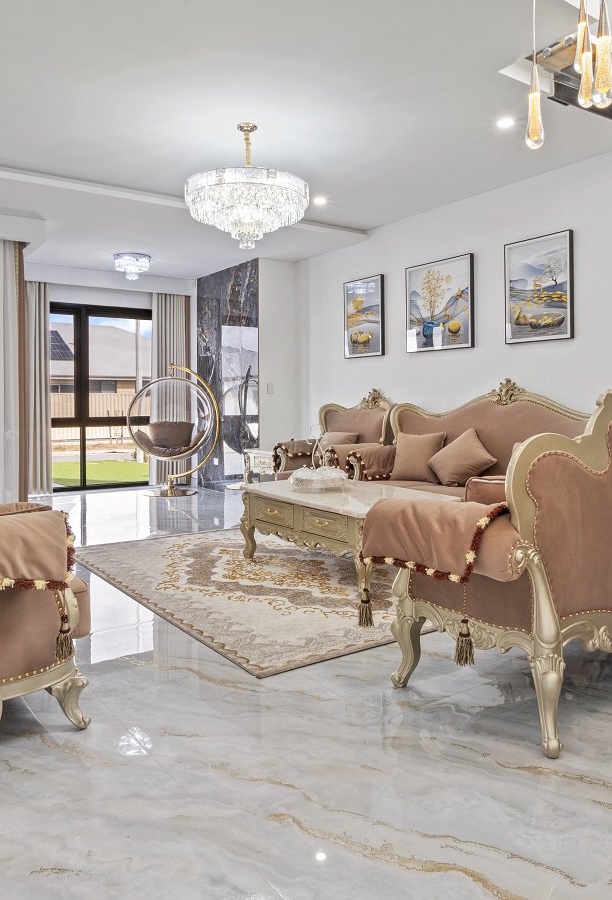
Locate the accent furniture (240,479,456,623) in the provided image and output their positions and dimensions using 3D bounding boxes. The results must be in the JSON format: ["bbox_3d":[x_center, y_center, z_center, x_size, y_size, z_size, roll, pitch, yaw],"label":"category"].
[{"bbox_3d":[0.293,0.518,3.869,0.850,0.490,1.470,-2,5,-31],"label":"accent furniture"}]

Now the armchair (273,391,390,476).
[{"bbox_3d":[0.311,0.060,5.444,0.870,1.190,0.950,-3,5,-37],"label":"armchair"}]

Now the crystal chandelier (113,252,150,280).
[{"bbox_3d":[-1.819,-1.884,6.478,0.374,0.250,0.374,-3,5,-36],"label":"crystal chandelier"}]

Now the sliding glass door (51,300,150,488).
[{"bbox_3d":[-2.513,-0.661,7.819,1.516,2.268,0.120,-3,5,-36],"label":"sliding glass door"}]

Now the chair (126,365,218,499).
[{"bbox_3d":[-1.629,-0.257,7.591,1.119,1.571,0.870,0,4,2],"label":"chair"}]

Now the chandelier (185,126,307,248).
[{"bbox_3d":[-0.330,-1.484,3.541,0.692,0.670,0.692,0,4,0],"label":"chandelier"}]

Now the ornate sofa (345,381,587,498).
[{"bbox_3d":[1.185,0.124,4.277,0.880,1.220,2.030,-3,5,-37],"label":"ornate sofa"}]

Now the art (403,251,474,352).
[{"bbox_3d":[1.078,-1.185,5.134,0.035,0.728,0.694,-3,5,-37],"label":"art"}]

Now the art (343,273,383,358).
[{"bbox_3d":[0.530,-1.236,5.866,0.035,0.739,0.525,-3,5,-37],"label":"art"}]

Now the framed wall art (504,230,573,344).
[{"bbox_3d":[1.678,-1.171,4.558,0.040,0.756,0.530,-3,5,-37],"label":"framed wall art"}]

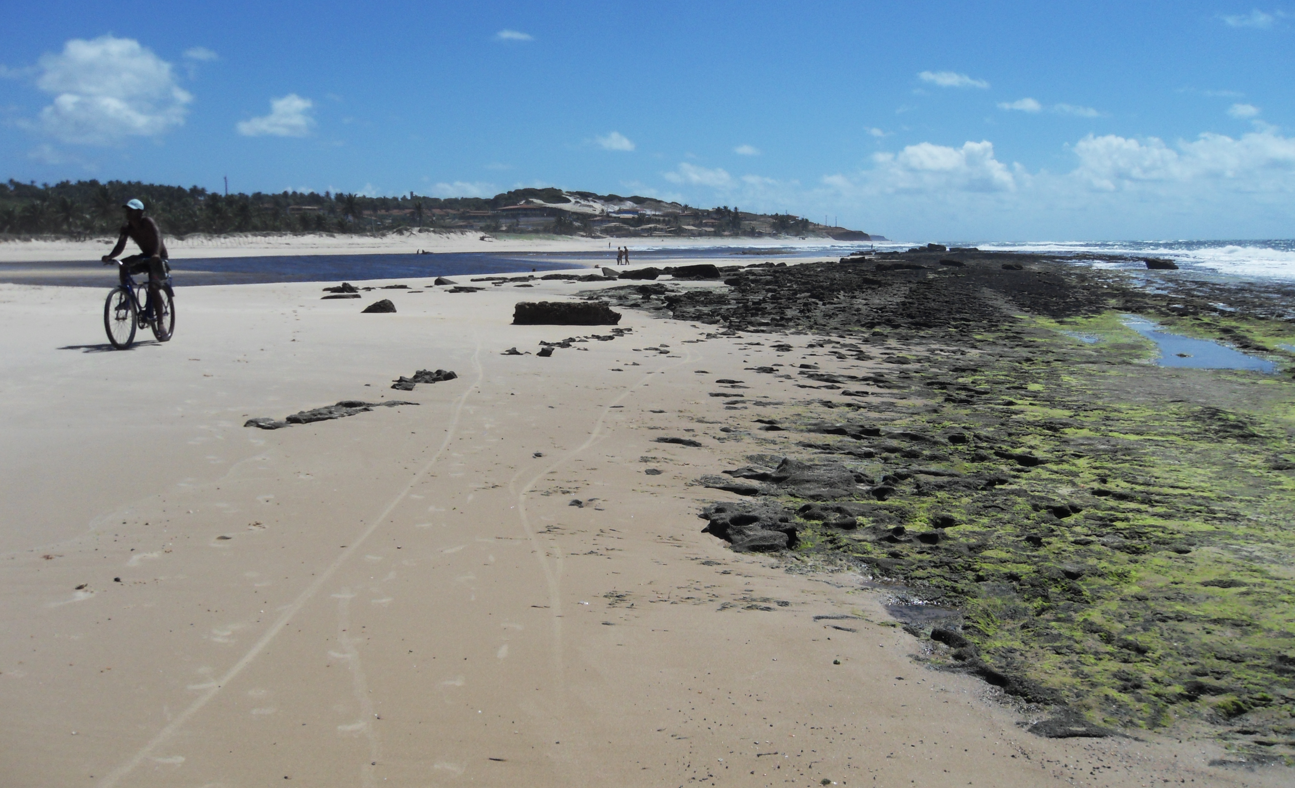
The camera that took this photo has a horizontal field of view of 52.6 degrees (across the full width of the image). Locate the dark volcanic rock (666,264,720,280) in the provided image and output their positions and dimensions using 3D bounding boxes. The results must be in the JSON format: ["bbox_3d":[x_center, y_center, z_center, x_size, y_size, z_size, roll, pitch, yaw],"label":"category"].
[{"bbox_3d":[2.037,-5.397,57.961,2.300,0.680,1.500,0,7,0],"label":"dark volcanic rock"}]

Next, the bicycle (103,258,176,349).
[{"bbox_3d":[-5.785,-1.062,14.891,0.600,1.030,1.740,0,7,2],"label":"bicycle"}]

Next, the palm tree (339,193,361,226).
[{"bbox_3d":[-78.401,-48.433,344.504,5.500,8.700,5.500,-2,7,-13],"label":"palm tree"}]

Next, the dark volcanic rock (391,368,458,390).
[{"bbox_3d":[-2.190,-0.161,12.842,0.640,0.140,0.800,-1,7,-10],"label":"dark volcanic rock"}]

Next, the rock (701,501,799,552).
[{"bbox_3d":[0.523,0.660,6.672,0.470,0.140,0.580,0,7,0],"label":"rock"}]

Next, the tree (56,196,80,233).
[{"bbox_3d":[-130.523,-40.393,294.521,5.400,8.400,5.400,-3,7,-24],"label":"tree"}]

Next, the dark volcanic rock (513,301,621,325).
[{"bbox_3d":[-1.421,-1.455,23.376,1.850,0.420,0.800,0,7,0],"label":"dark volcanic rock"}]

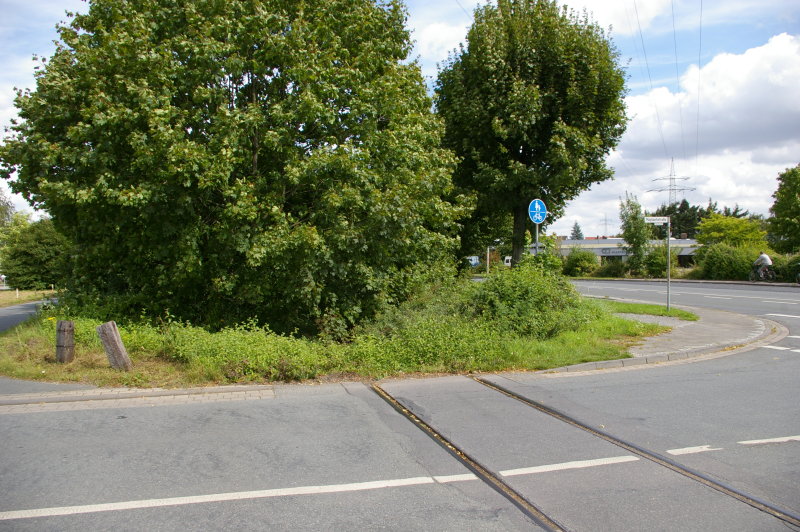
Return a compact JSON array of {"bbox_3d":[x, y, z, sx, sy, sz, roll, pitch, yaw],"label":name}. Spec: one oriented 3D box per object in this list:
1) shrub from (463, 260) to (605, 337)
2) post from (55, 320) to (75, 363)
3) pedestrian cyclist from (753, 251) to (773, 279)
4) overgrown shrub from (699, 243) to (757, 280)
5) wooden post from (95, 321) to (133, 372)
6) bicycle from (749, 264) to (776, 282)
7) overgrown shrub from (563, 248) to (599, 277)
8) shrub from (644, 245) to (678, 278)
[{"bbox_3d":[2.763,0.740,12.500,2.750,1.500,2.400,0,1,12],"label":"shrub"},{"bbox_3d":[-4.950,1.118,8.850,0.230,0.610,0.210,0,1,-29],"label":"post"},{"bbox_3d":[21.134,-0.058,35.000,0.550,1.620,0.900,0,1,-35],"label":"pedestrian cyclist"},{"bbox_3d":[20.650,-0.284,37.800,3.250,2.400,2.800,0,1,29],"label":"overgrown shrub"},{"bbox_3d":[-3.905,1.087,8.200,0.210,0.660,0.210,-21,2,-11],"label":"wooden post"},{"bbox_3d":[21.163,0.438,35.000,0.580,1.050,1.720,0,1,-35],"label":"bicycle"},{"bbox_3d":[13.248,-0.257,44.000,2.600,2.050,2.400,0,1,17],"label":"overgrown shrub"},{"bbox_3d":[17.448,-0.300,40.000,2.150,2.250,2.000,0,1,24],"label":"shrub"}]

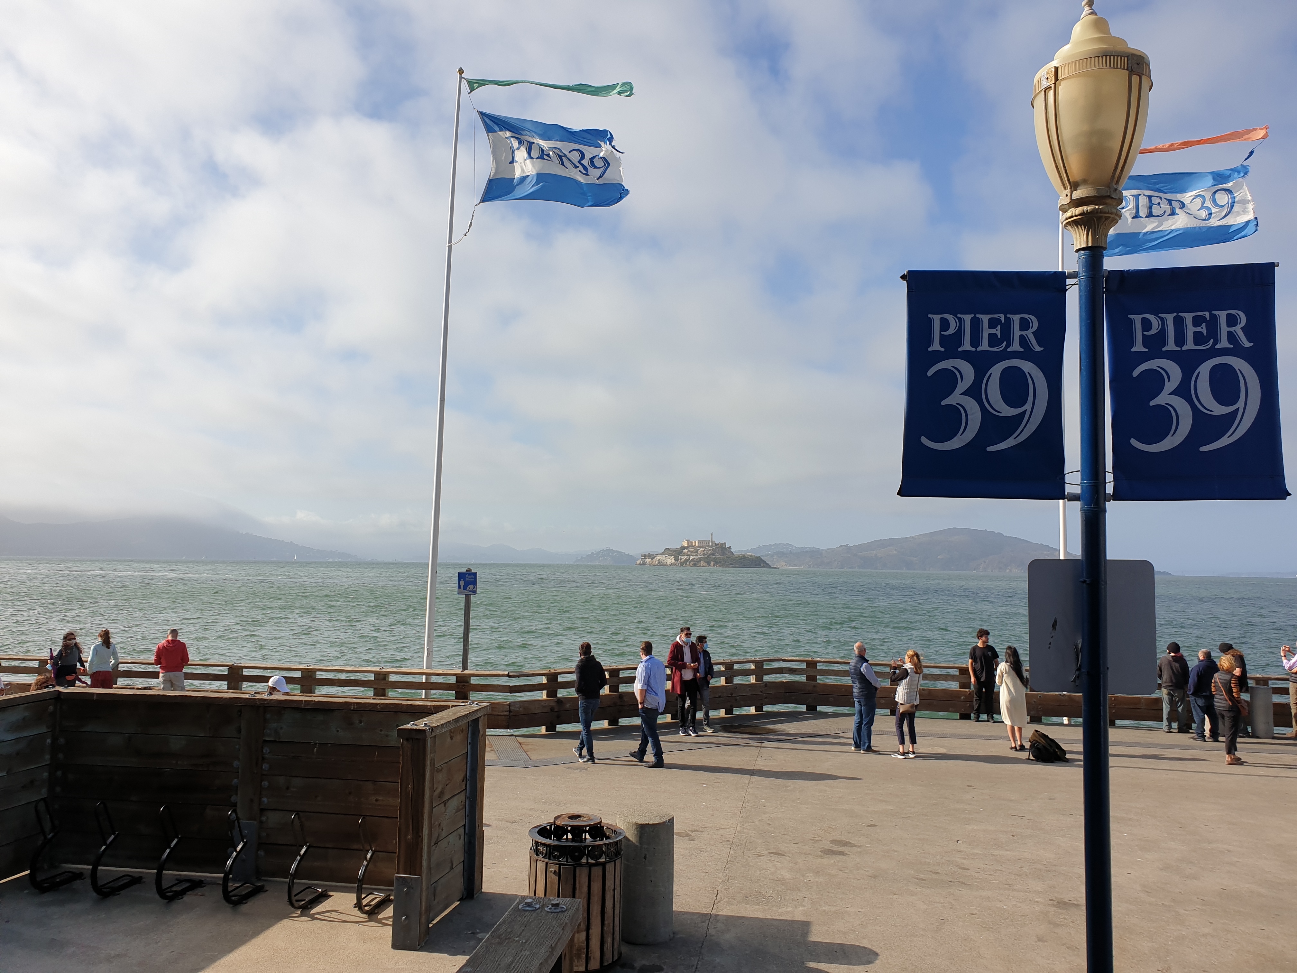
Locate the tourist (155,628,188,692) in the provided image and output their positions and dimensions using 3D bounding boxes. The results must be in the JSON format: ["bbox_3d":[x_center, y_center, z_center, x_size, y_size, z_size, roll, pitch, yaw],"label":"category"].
[{"bbox_3d":[-8.040,3.244,16.331,0.550,1.701,0.360,2,-5,-18],"label":"tourist"}]

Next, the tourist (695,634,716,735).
[{"bbox_3d":[1.014,3.499,17.381,0.520,1.669,0.380,3,-5,-20],"label":"tourist"}]

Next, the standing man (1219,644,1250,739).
[{"bbox_3d":[10.861,3.740,18.033,0.520,1.700,0.450,4,-5,-30],"label":"standing man"}]

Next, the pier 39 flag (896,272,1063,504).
[{"bbox_3d":[1.545,-0.475,4.500,0.729,1.061,0.040,0,-5,7],"label":"pier 39 flag"}]

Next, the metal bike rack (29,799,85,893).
[{"bbox_3d":[-5.193,3.056,8.446,0.260,0.820,0.690,0,-5,8],"label":"metal bike rack"}]

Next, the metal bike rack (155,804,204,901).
[{"bbox_3d":[-4.174,3.184,8.676,0.210,0.790,0.540,0,-5,11],"label":"metal bike rack"}]

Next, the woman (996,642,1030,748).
[{"bbox_3d":[6.005,3.478,16.131,0.500,1.671,0.380,3,-5,-17],"label":"woman"}]

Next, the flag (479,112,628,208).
[{"bbox_3d":[-1.741,-6.005,17.900,2.780,1.720,0.420,0,-5,9],"label":"flag"}]

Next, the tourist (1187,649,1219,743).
[{"bbox_3d":[9.992,3.715,17.530,0.550,1.640,0.450,3,-5,-22],"label":"tourist"}]

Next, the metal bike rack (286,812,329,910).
[{"bbox_3d":[-2.906,3.075,8.143,0.260,0.820,0.690,0,-5,8],"label":"metal bike rack"}]

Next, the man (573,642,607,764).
[{"bbox_3d":[-0.892,3.255,14.792,0.520,1.750,0.450,5,-6,-40],"label":"man"}]

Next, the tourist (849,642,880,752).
[{"bbox_3d":[3.506,3.382,15.785,0.370,1.708,0.480,5,-6,-40],"label":"tourist"}]

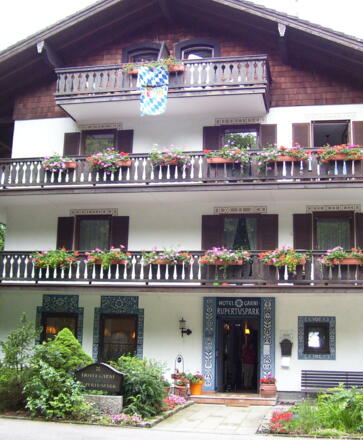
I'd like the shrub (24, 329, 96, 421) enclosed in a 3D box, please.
[{"bbox_3d":[-2.786,3.363,14.196,1.594,1.796,1.600,-1,-10,10],"label":"shrub"}]

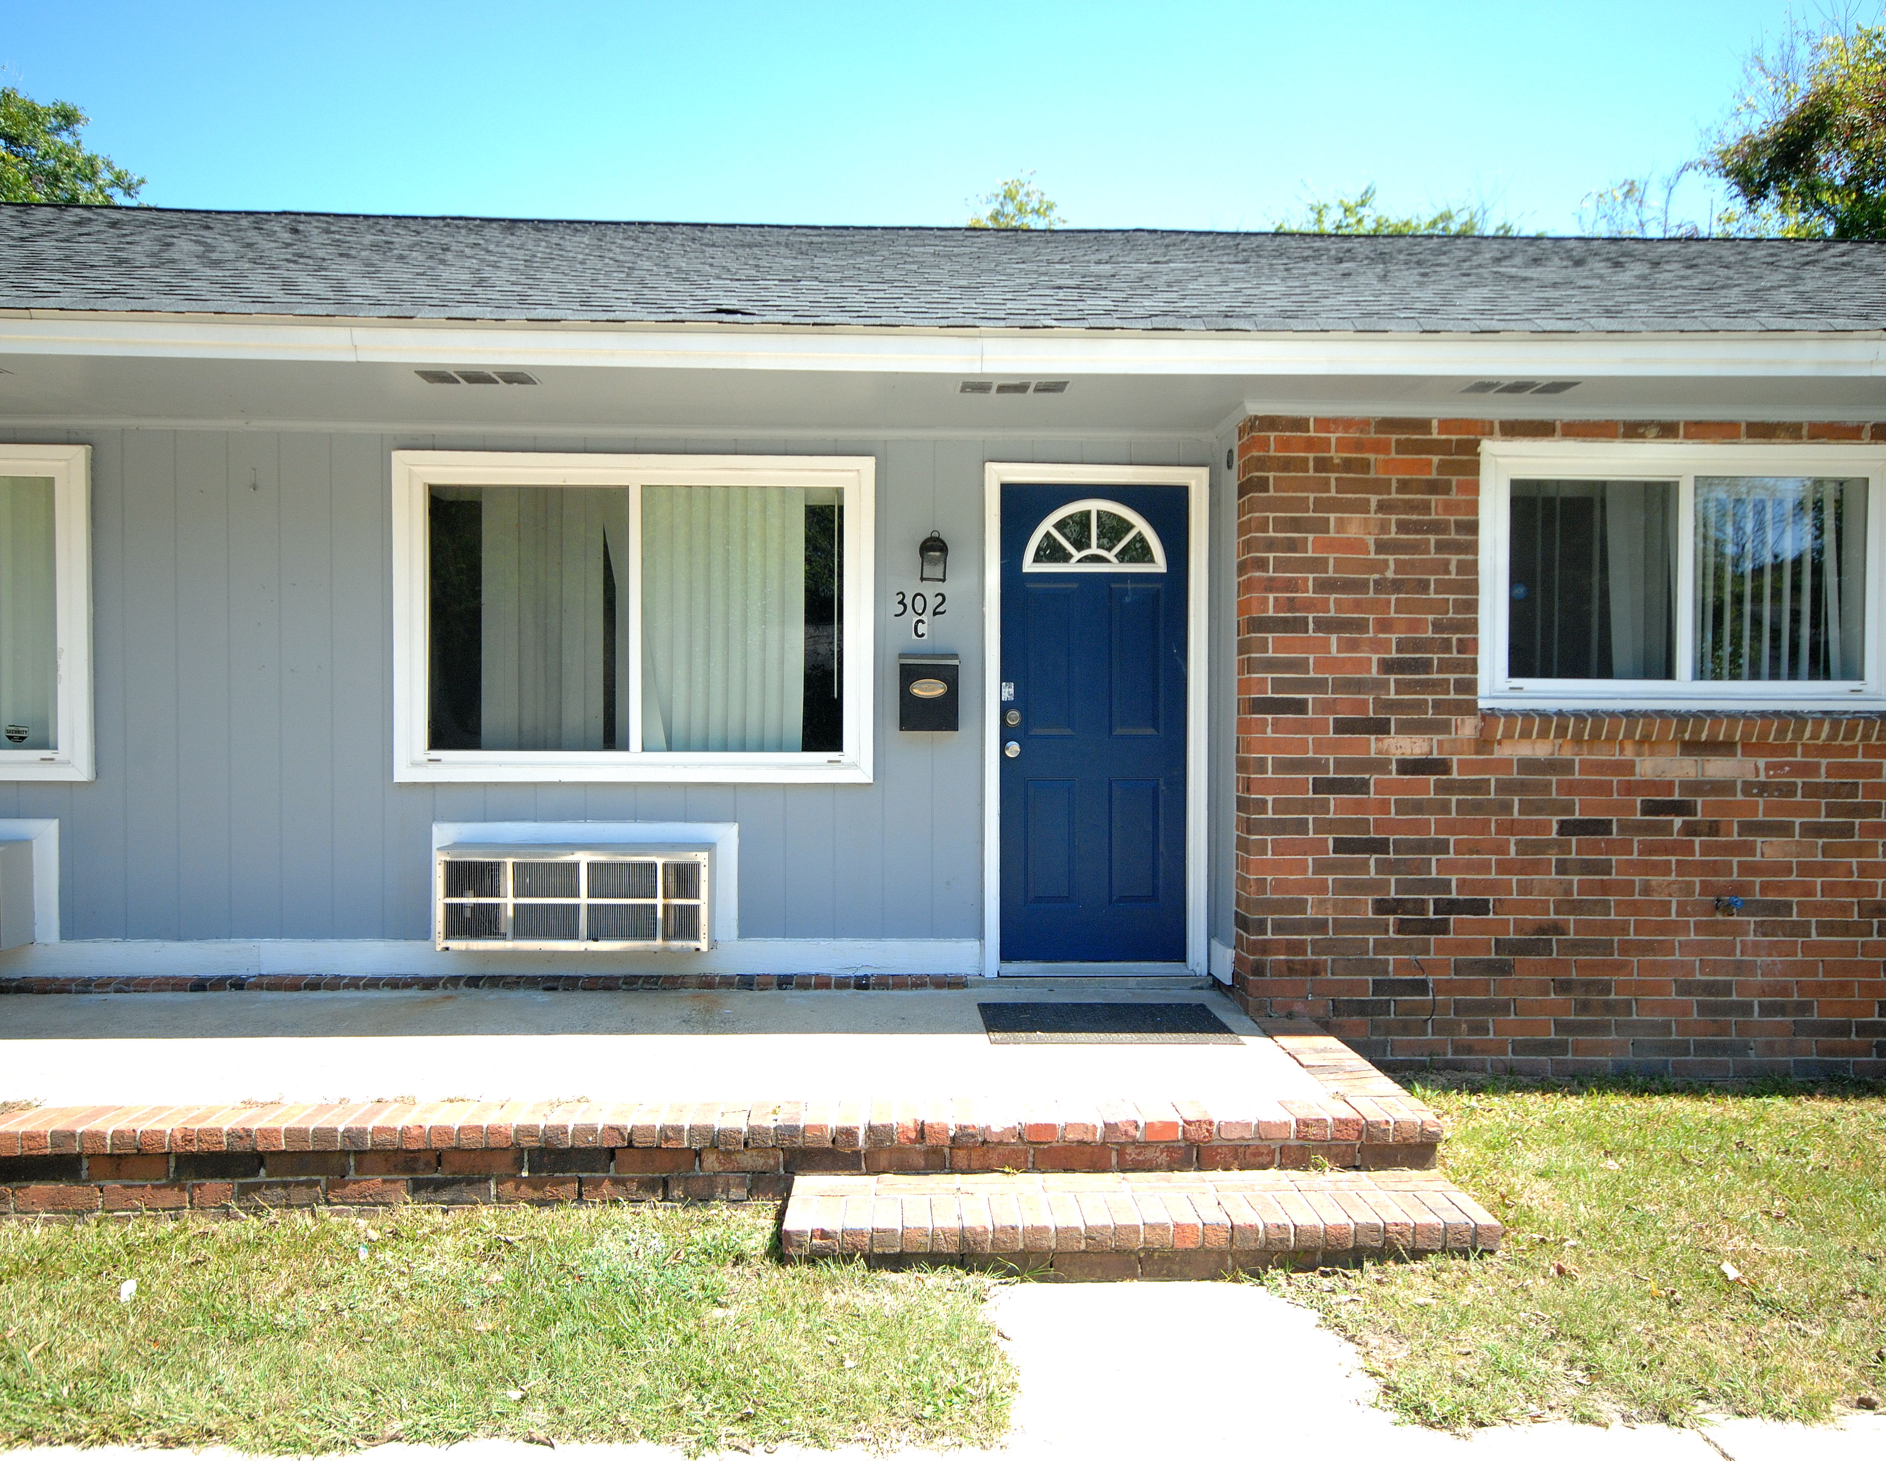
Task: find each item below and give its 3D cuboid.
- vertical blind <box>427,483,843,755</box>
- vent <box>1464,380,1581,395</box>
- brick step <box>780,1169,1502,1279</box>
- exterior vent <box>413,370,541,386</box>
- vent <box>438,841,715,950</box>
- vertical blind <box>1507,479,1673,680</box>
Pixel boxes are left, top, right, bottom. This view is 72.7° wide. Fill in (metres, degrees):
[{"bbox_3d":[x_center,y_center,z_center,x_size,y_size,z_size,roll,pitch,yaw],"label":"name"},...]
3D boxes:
[{"bbox_3d":[-1.276,-0.461,5.343,1.772,1.168,0.101,0,1,-2],"label":"vertical blind"},{"bbox_3d":[2.066,-1.237,4.611,0.383,0.020,0.207,0,1,-2],"label":"vent"},{"bbox_3d":[0.512,1.345,3.473,1.853,0.150,0.388,0,1,-2],"label":"brick step"},{"bbox_3d":[-1.631,-1.238,4.501,0.383,0.020,0.207,0,1,-2],"label":"exterior vent"},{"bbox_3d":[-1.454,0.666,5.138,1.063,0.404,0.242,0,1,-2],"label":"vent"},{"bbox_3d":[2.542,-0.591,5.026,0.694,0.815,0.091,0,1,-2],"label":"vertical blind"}]

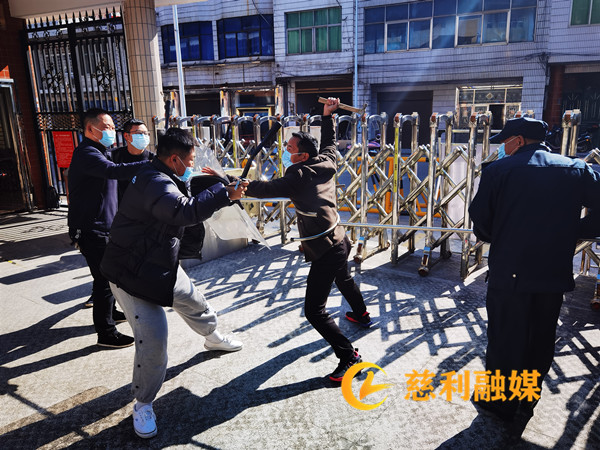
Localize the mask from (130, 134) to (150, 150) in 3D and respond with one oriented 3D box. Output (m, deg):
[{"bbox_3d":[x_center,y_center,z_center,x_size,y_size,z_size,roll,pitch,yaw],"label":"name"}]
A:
[{"bbox_3d":[-1.248,-0.646,3.663,0.110,0.125,0.140,7,16,41],"label":"mask"}]

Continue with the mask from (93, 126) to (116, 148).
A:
[{"bbox_3d":[-1.378,-0.613,3.300,0.120,0.130,0.140,-1,13,15],"label":"mask"}]

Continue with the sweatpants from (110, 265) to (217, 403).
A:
[{"bbox_3d":[-0.752,0.484,2.821,0.560,0.800,0.860,-3,14,-6],"label":"sweatpants"}]

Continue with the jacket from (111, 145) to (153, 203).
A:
[{"bbox_3d":[-1.311,-0.371,3.812,0.320,0.660,0.500,14,21,40],"label":"jacket"}]

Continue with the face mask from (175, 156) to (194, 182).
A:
[{"bbox_3d":[-0.609,-0.295,2.487,0.115,0.135,0.135,7,11,-19],"label":"face mask"}]

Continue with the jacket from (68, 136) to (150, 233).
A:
[{"bbox_3d":[-1.399,-0.288,3.400,0.560,0.710,0.500,5,15,9],"label":"jacket"}]

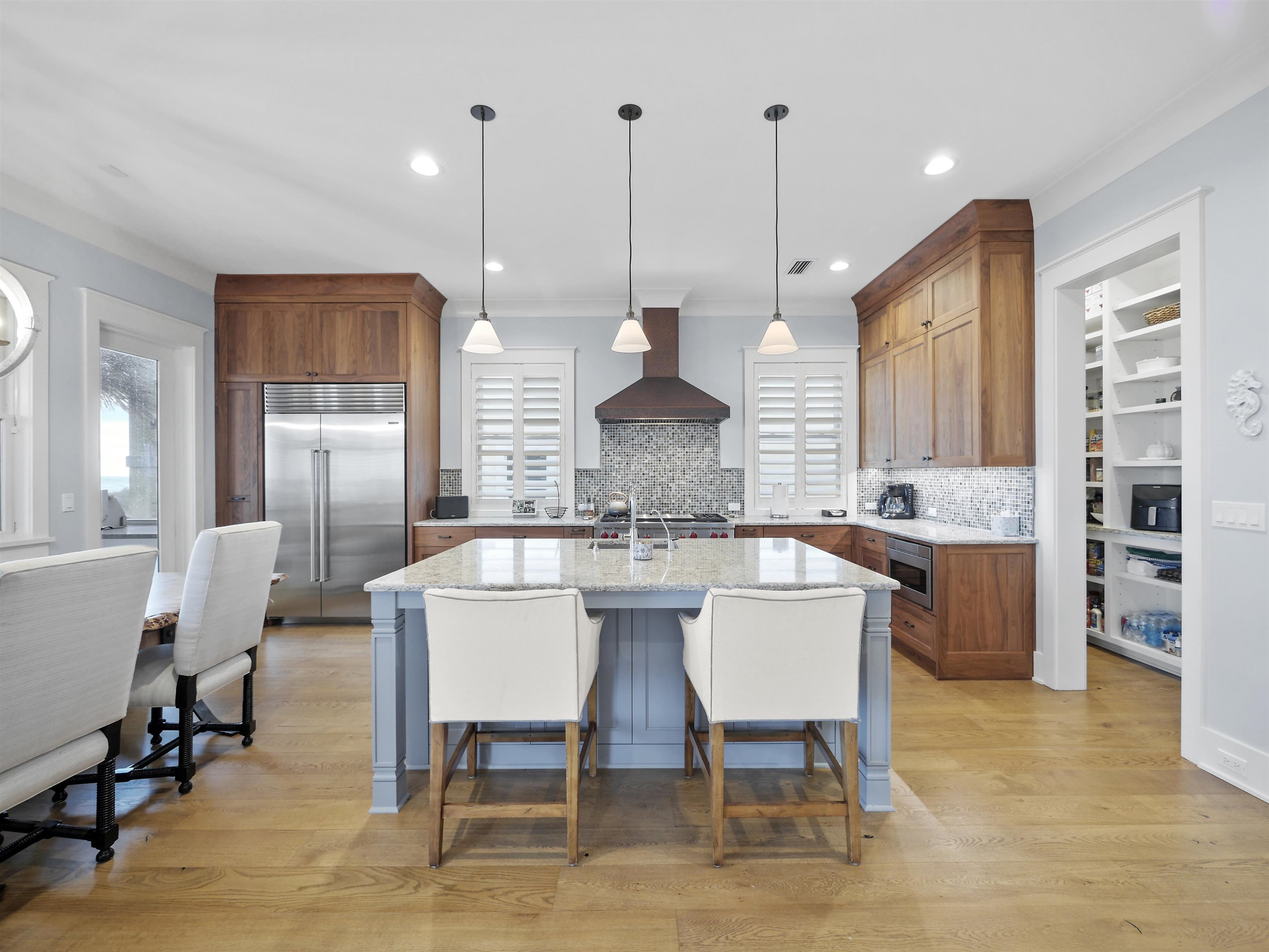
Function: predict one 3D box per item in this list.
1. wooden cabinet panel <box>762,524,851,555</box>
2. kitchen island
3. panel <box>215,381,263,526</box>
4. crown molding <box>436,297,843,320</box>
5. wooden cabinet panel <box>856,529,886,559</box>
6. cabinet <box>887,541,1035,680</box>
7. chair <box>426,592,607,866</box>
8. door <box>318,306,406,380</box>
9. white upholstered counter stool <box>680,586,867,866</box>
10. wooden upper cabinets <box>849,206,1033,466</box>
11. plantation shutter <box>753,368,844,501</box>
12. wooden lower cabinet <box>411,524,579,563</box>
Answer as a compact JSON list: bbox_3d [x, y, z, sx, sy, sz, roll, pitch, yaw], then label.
[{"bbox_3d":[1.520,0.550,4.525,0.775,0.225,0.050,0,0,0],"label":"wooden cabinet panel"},{"bbox_3d":[-0.006,0.869,2.660,2.065,0.914,1.365,0,0,0],"label":"kitchen island"},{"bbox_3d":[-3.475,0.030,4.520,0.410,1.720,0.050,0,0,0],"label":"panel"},{"bbox_3d":[0.150,-1.639,5.040,4.060,0.170,0.120,0,0,0],"label":"crown molding"},{"bbox_3d":[2.007,0.536,4.241,0.100,0.175,0.470,0,0,0],"label":"wooden cabinet panel"},{"bbox_3d":[2.270,0.888,3.660,0.640,0.876,0.680,0,0,0],"label":"cabinet"},{"bbox_3d":[-0.447,0.848,1.995,0.630,0.955,0.610,0,0,0],"label":"chair"},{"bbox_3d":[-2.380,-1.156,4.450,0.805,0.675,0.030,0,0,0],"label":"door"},{"bbox_3d":[0.523,0.854,2.018,0.640,0.950,0.610,0,0,0],"label":"white upholstered counter stool"},{"bbox_3d":[2.356,-0.893,4.184,0.440,1.670,1.900,0,0,0],"label":"wooden upper cabinets"},{"bbox_3d":[1.655,-0.415,5.153,0.910,1.405,0.070,0,0,0],"label":"plantation shutter"},{"bbox_3d":[-1.200,0.888,4.770,1.450,0.876,0.620,0,0,0],"label":"wooden lower cabinet"}]

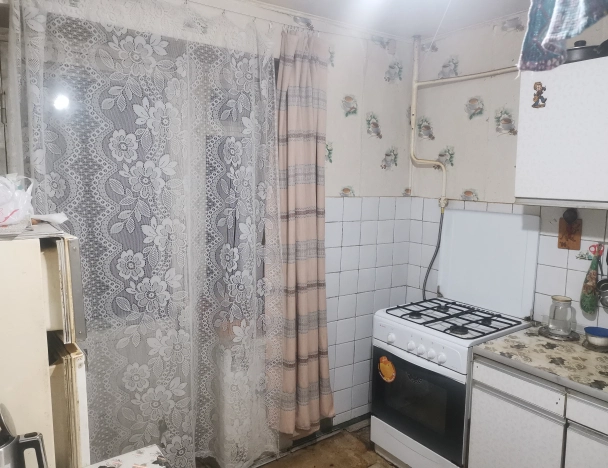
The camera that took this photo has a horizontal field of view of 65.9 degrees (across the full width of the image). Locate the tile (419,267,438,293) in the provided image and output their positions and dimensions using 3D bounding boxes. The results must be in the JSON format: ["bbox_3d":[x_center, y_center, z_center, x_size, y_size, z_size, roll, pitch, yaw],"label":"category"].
[{"bbox_3d":[0.813,0.300,3.036,0.010,0.150,0.150,-3,8,-36],"label":"tile"}]

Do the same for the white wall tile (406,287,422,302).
[{"bbox_3d":[0.727,0.432,3.146,0.010,0.149,0.099,-3,8,-35],"label":"white wall tile"}]

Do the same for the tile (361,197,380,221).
[{"bbox_3d":[0.414,-0.156,2.926,0.150,0.150,0.008,-3,8,-36],"label":"tile"}]

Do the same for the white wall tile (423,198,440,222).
[{"bbox_3d":[0.828,-0.150,2.995,0.010,0.150,0.151,-3,8,-37],"label":"white wall tile"}]

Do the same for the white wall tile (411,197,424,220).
[{"bbox_3d":[0.748,-0.166,3.075,0.010,0.145,0.099,-3,8,-35],"label":"white wall tile"}]

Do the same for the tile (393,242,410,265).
[{"bbox_3d":[0.649,0.133,3.144,0.150,0.150,0.008,-3,8,-36],"label":"tile"}]

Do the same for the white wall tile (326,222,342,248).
[{"bbox_3d":[0.157,0.003,2.745,0.148,0.149,0.010,-3,8,-35],"label":"white wall tile"}]

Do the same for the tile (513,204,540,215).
[{"bbox_3d":[1.195,-0.081,2.508,0.010,0.150,0.151,-3,8,-37],"label":"tile"}]

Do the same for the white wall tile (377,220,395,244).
[{"bbox_3d":[0.525,-0.016,3.006,0.148,0.149,0.010,-3,8,-35],"label":"white wall tile"}]

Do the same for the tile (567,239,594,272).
[{"bbox_3d":[1.374,0.104,2.281,0.010,0.150,0.151,-3,8,-37],"label":"tile"}]

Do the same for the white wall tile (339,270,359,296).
[{"bbox_3d":[0.270,0.298,2.870,0.151,0.150,0.010,-3,8,-37],"label":"white wall tile"}]

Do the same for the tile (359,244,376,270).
[{"bbox_3d":[0.398,0.142,2.944,0.151,0.150,0.010,-3,8,-37],"label":"tile"}]

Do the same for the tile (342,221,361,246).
[{"bbox_3d":[0.280,-0.002,2.835,0.151,0.150,0.010,-3,8,-37],"label":"tile"}]

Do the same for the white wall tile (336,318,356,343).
[{"bbox_3d":[0.262,0.603,2.921,0.150,0.150,0.008,-3,8,-36],"label":"white wall tile"}]

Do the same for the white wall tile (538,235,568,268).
[{"bbox_3d":[1.282,0.086,2.403,0.010,0.150,0.151,-3,8,-37],"label":"white wall tile"}]

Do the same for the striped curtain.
[{"bbox_3d":[0.018,0.048,2.571,0.410,2.180,0.110,-3,8,-35],"label":"striped curtain"}]

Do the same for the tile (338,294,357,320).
[{"bbox_3d":[0.268,0.451,2.886,0.150,0.150,0.010,-3,8,-36],"label":"tile"}]

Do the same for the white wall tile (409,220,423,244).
[{"bbox_3d":[0.747,-0.014,3.114,0.010,0.150,0.100,-3,8,-37],"label":"white wall tile"}]

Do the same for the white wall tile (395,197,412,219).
[{"bbox_3d":[0.654,-0.170,3.093,0.150,0.150,0.010,-3,8,-37],"label":"white wall tile"}]

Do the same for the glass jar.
[{"bbox_3d":[1.238,0.394,2.261,0.103,0.160,0.103,6,8,29],"label":"glass jar"}]

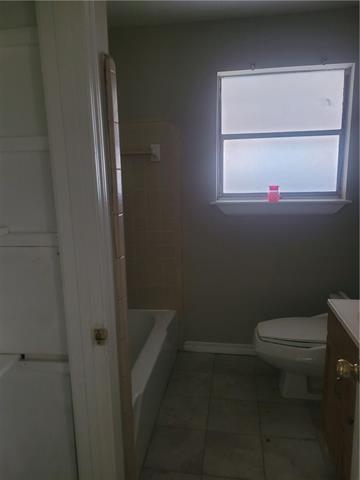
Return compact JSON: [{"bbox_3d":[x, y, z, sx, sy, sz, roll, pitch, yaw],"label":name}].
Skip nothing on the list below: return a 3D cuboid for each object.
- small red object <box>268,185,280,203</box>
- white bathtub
[{"bbox_3d":[0.676,-0.331,2.602,0.081,0.121,0.066,0,11,8],"label":"small red object"},{"bbox_3d":[-0.509,0.872,2.205,0.760,0.377,1.520,0,11,8],"label":"white bathtub"}]

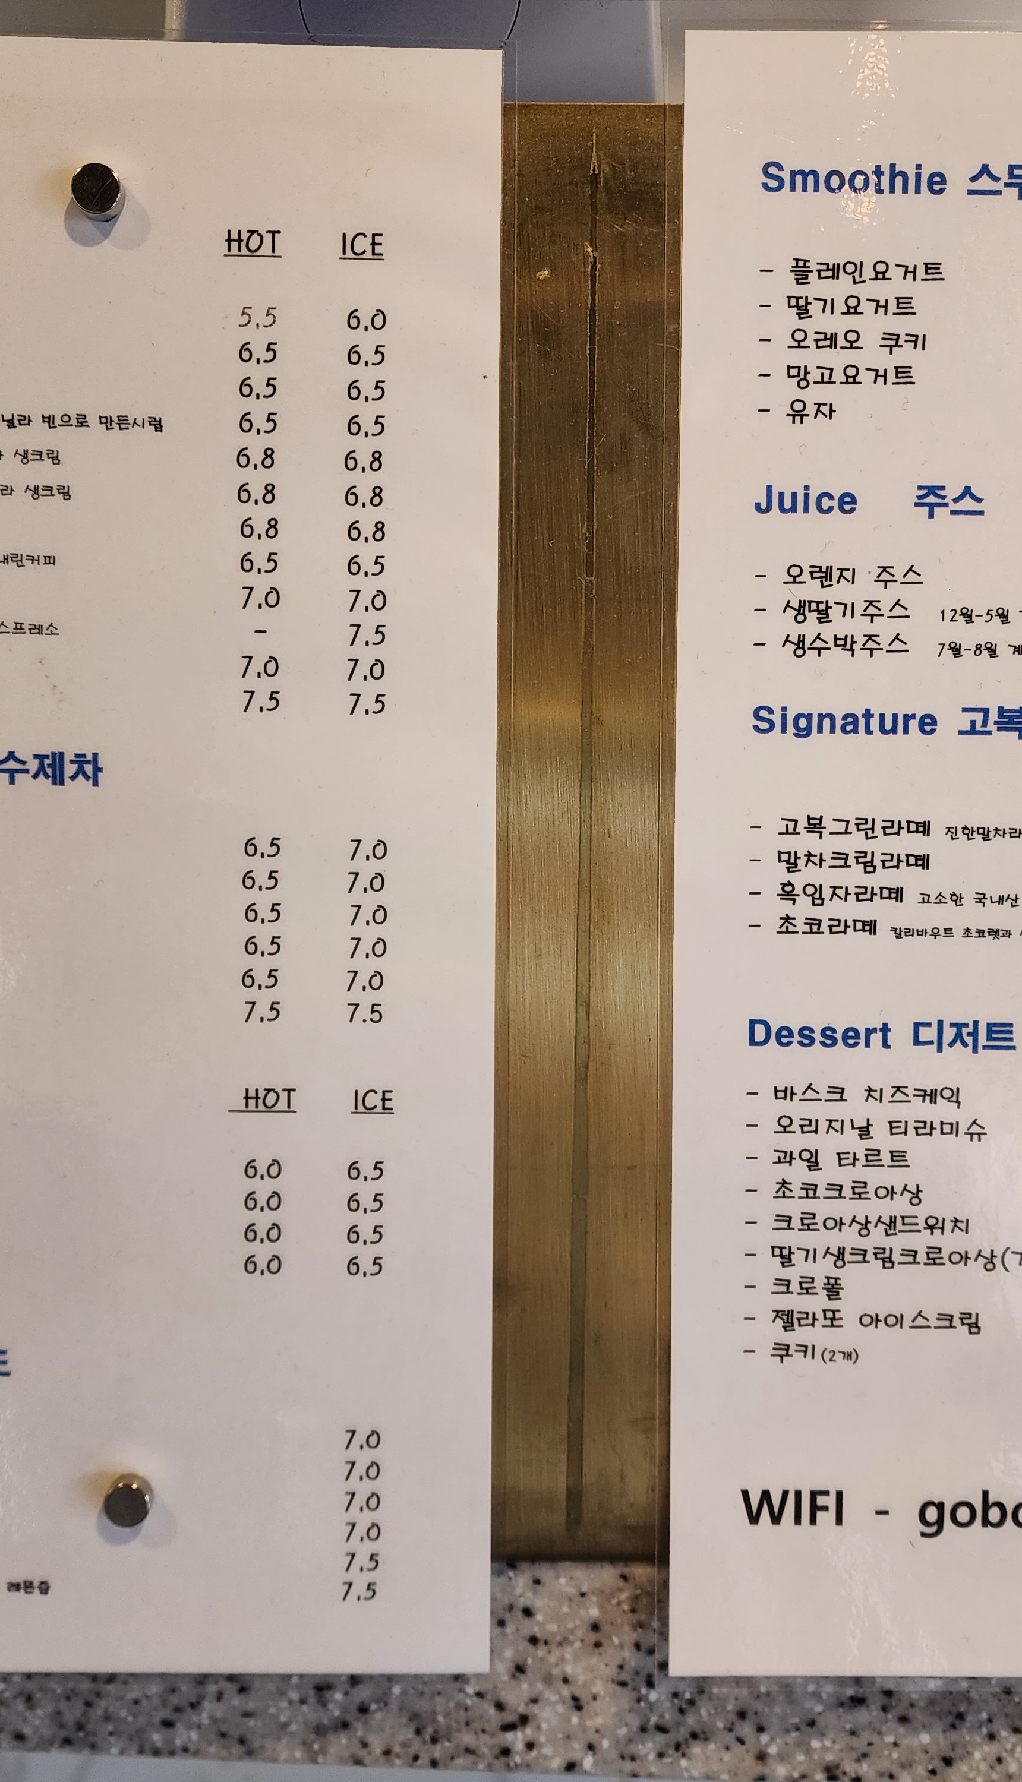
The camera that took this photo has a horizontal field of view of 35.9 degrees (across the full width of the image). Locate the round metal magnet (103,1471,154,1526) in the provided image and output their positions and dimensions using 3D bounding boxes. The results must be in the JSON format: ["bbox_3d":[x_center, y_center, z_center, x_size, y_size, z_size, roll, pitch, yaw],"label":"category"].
[{"bbox_3d":[-0.086,0.138,0.357,0.010,0.010,0.005,1,6,-1],"label":"round metal magnet"}]

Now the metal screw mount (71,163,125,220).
[{"bbox_3d":[-0.085,-0.144,0.326,0.010,0.010,0.005,1,6,-1],"label":"metal screw mount"}]

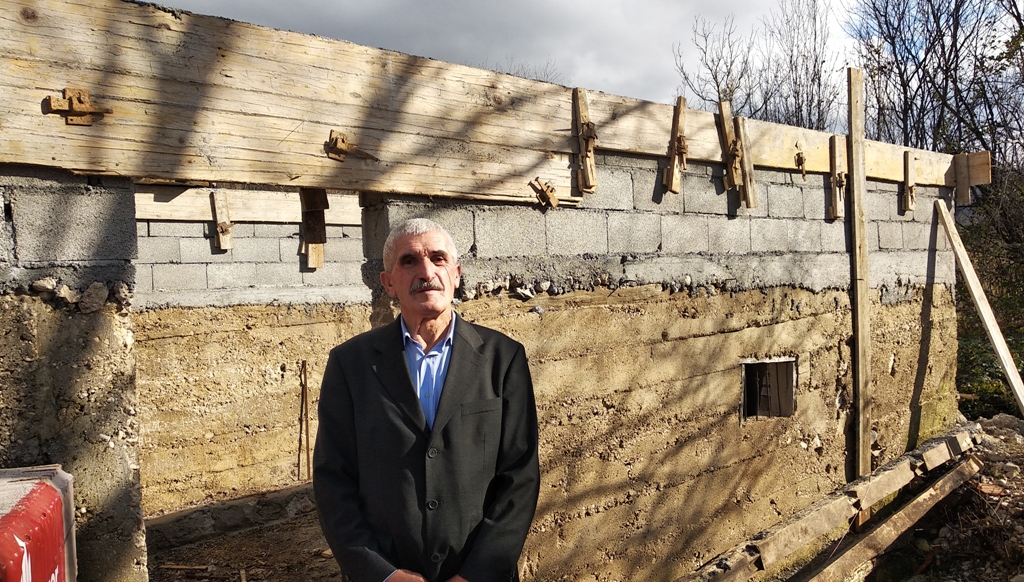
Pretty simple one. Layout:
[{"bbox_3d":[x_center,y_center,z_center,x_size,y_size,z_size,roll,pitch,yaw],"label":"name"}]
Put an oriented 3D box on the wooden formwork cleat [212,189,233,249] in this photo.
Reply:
[{"bbox_3d":[-2.224,-0.537,5.916,0.092,0.440,0.045,-9,6,-43],"label":"wooden formwork cleat"}]

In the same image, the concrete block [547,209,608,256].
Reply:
[{"bbox_3d":[0.238,-0.263,3.567,0.397,0.197,0.197,-3,0,-40],"label":"concrete block"}]

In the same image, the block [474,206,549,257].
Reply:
[{"bbox_3d":[-0.064,-0.247,3.312,0.397,0.197,0.197,-3,0,-40],"label":"block"}]

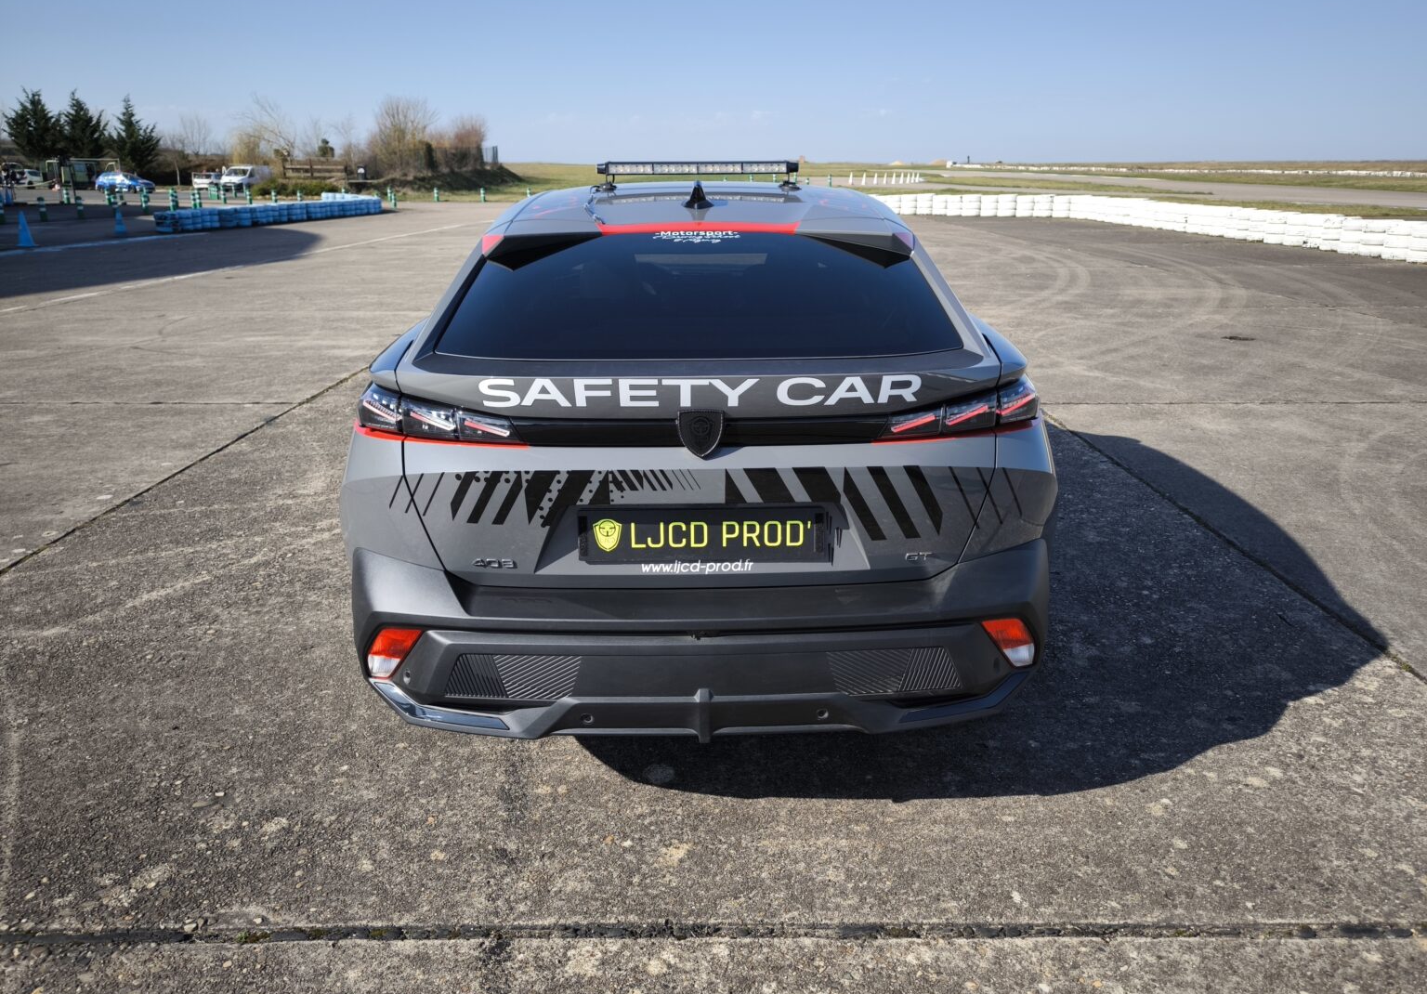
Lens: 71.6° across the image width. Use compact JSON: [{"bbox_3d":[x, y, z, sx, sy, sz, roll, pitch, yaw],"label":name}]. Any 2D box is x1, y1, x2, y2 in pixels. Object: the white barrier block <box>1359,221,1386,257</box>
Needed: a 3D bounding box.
[{"bbox_3d":[12.227,-4.798,18.300,0.620,0.650,0.620,-1,18,-2],"label":"white barrier block"}]

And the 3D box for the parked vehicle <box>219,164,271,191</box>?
[{"bbox_3d":[-37.697,-25.762,80.000,1.900,1.930,4.750,1,18,3],"label":"parked vehicle"}]

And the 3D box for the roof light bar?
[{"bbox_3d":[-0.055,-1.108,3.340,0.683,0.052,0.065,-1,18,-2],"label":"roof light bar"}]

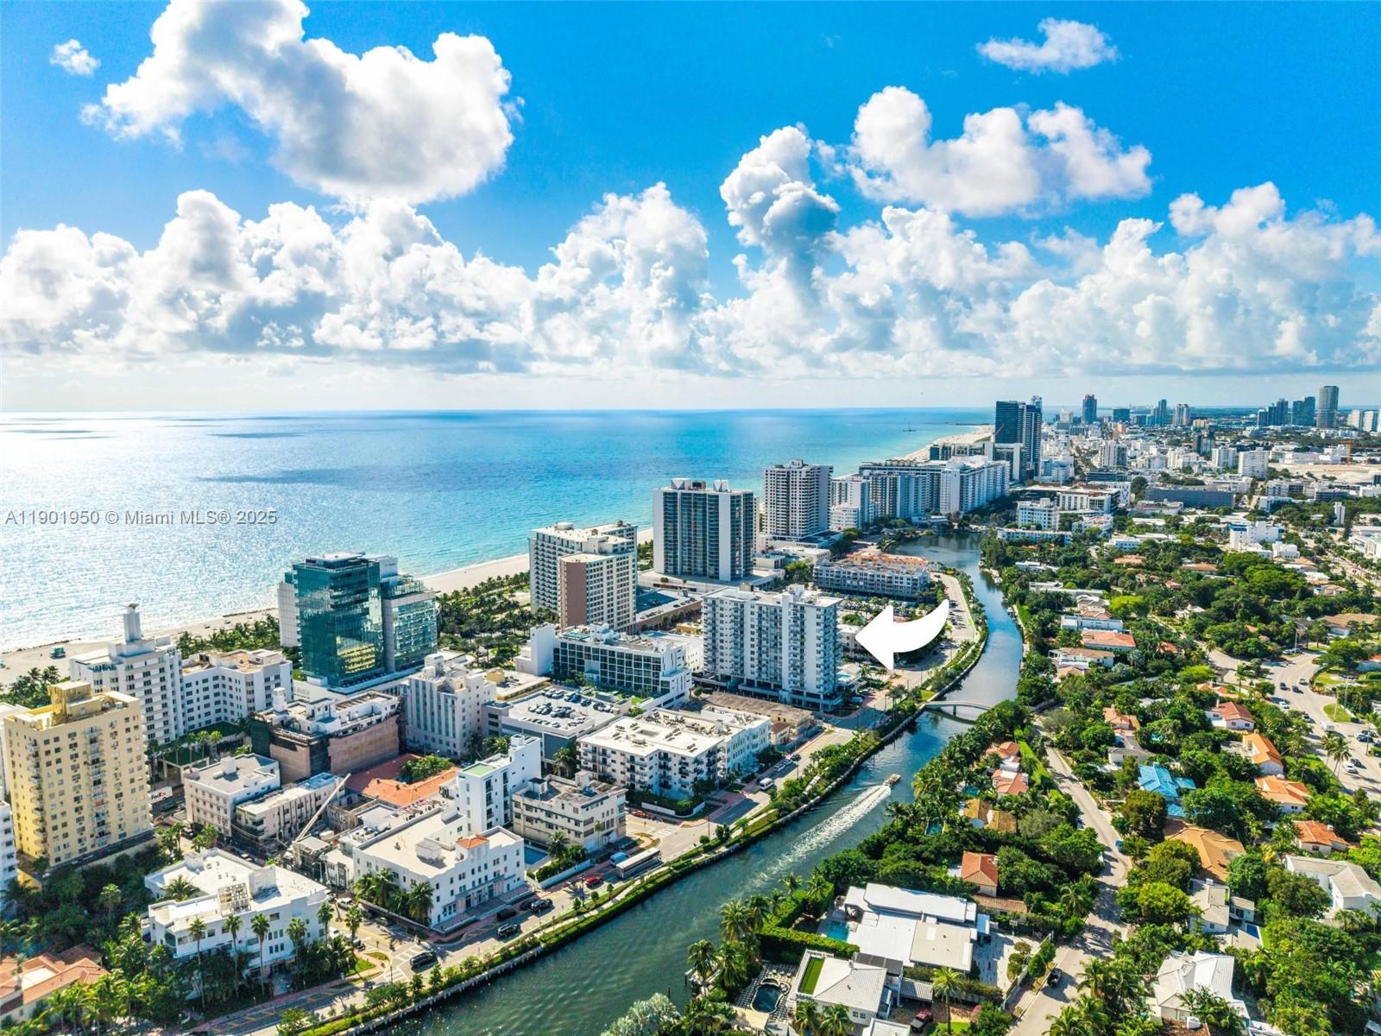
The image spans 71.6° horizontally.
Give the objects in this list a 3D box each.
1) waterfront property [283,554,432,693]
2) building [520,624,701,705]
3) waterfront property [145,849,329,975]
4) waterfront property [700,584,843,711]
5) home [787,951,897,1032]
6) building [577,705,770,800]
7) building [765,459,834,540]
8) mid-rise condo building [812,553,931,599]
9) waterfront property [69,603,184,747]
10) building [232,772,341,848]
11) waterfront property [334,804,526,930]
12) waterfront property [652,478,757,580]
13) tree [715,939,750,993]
[{"bbox_3d":[-136.550,41.420,396.840,38.110,57.000,45.600,5,8,36],"label":"waterfront property"},{"bbox_3d":[-31.190,57.050,389.560,68.000,23.000,24.500,4,8,32],"label":"building"},{"bbox_3d":[-99.380,84.550,207.090,29.760,14.500,39.220,-6,9,-40],"label":"waterfront property"},{"bbox_3d":[30.710,48.130,371.260,49.500,44.500,19.000,3,7,23],"label":"waterfront property"},{"bbox_3d":[29.050,90.750,185.300,16.860,5.800,14.940,2,7,21],"label":"home"},{"bbox_3d":[-4.010,73.110,305.220,41.260,13.000,49.600,4,8,32],"label":"building"},{"bbox_3d":[91.570,-15.280,822.590,36.920,65.500,52.110,4,8,32],"label":"building"},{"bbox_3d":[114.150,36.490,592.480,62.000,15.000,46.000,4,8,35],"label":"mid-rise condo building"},{"bbox_3d":[-182.010,54.550,307.280,20.370,51.500,26.340,3,8,29],"label":"waterfront property"},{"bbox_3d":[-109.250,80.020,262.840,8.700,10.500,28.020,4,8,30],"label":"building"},{"bbox_3d":[-61.770,84.070,235.800,30.460,13.800,27.490,5,8,37],"label":"waterfront property"},{"bbox_3d":[8.490,9.440,615.050,59.420,64.000,26.400,5,8,36],"label":"waterfront property"},{"bbox_3d":[8.650,87.520,187.220,6.500,10.000,6.500,0,7,0],"label":"tree"}]

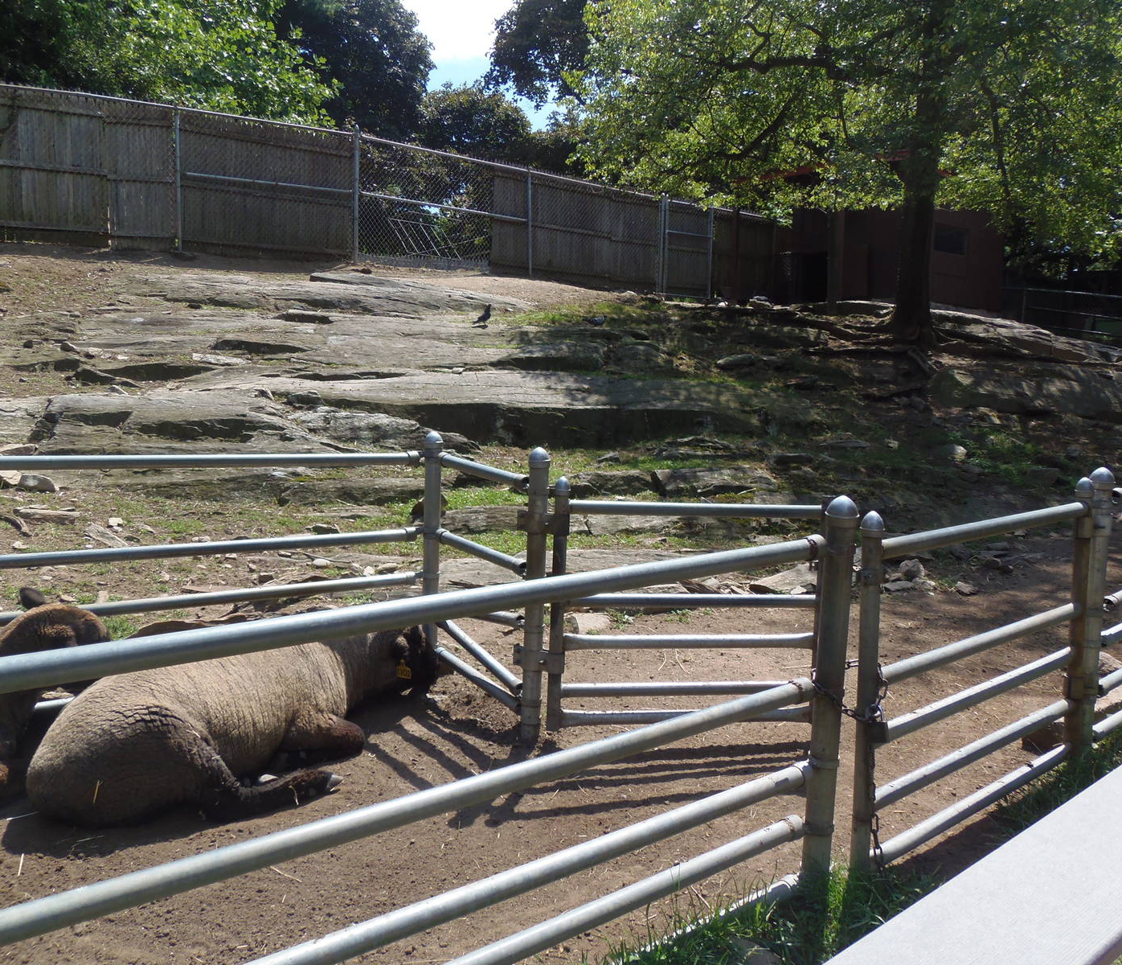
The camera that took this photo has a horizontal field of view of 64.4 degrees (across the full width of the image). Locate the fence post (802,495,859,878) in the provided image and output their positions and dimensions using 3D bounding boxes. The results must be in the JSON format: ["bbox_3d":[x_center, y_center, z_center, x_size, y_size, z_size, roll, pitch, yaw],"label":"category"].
[{"bbox_3d":[0.710,0.557,2.363,0.081,1.052,0.081,-3,9,-37],"label":"fence post"}]

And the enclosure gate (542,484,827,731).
[{"bbox_3d":[0.506,0.474,3.490,1.107,0.968,0.060,1,7,-6],"label":"enclosure gate"}]

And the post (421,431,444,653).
[{"bbox_3d":[-0.601,0.344,4.120,0.081,1.158,0.081,-3,9,-37],"label":"post"}]

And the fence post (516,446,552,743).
[{"bbox_3d":[-0.104,0.457,3.542,0.081,1.192,0.081,-3,9,-37],"label":"fence post"}]

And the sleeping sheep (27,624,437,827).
[{"bbox_3d":[-1.057,0.766,3.278,1.460,0.470,0.650,-4,9,-38],"label":"sleeping sheep"}]

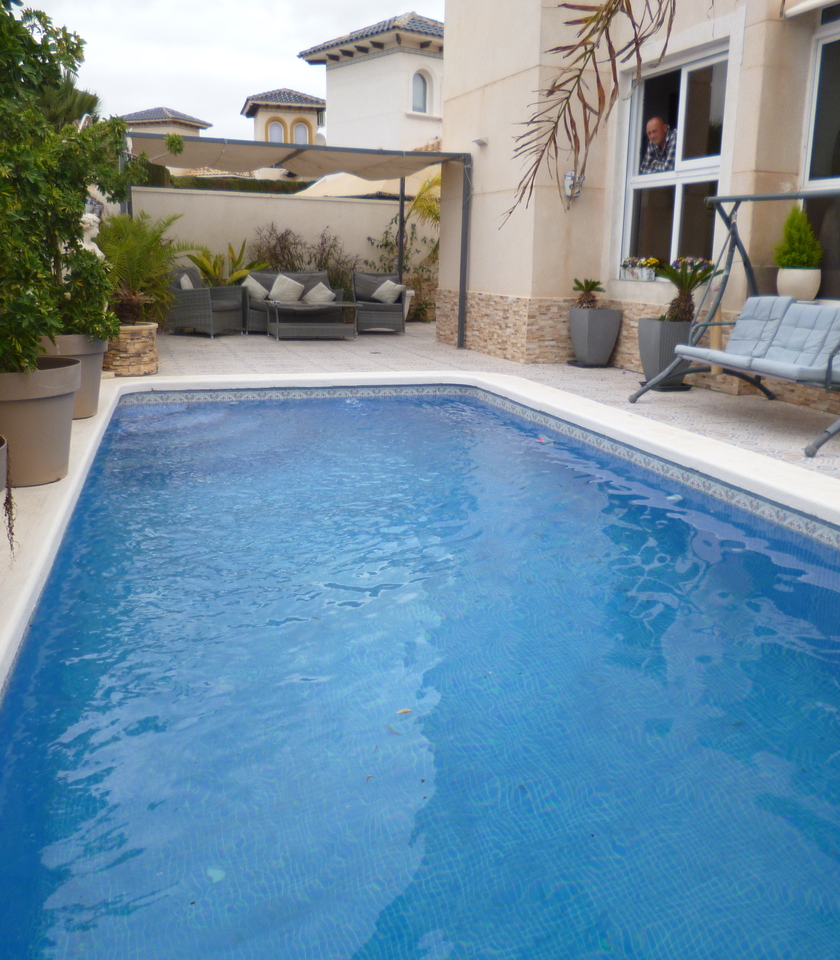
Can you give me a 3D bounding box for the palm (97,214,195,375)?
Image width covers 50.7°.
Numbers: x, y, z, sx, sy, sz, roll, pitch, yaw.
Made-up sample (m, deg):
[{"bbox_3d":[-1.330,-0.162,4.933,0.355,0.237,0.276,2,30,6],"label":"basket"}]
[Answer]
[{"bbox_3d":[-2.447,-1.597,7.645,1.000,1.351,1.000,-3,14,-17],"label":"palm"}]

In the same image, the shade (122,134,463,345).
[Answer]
[{"bbox_3d":[-1.740,-3.007,11.630,3.986,2.302,3.067,-3,14,-17],"label":"shade"}]

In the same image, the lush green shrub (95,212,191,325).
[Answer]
[{"bbox_3d":[-2.443,-1.796,7.598,1.000,0.943,1.000,-3,14,-17],"label":"lush green shrub"}]

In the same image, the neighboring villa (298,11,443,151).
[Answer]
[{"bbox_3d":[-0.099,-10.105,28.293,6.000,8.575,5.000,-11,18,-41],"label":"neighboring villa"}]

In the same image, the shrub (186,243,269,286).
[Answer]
[{"bbox_3d":[-2.999,-3.344,13.900,1.250,0.800,1.000,-3,14,-17],"label":"shrub"}]

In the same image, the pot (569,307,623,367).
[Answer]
[{"bbox_3d":[1.830,-1.515,9.320,0.430,0.582,0.430,-3,14,-18],"label":"pot"}]

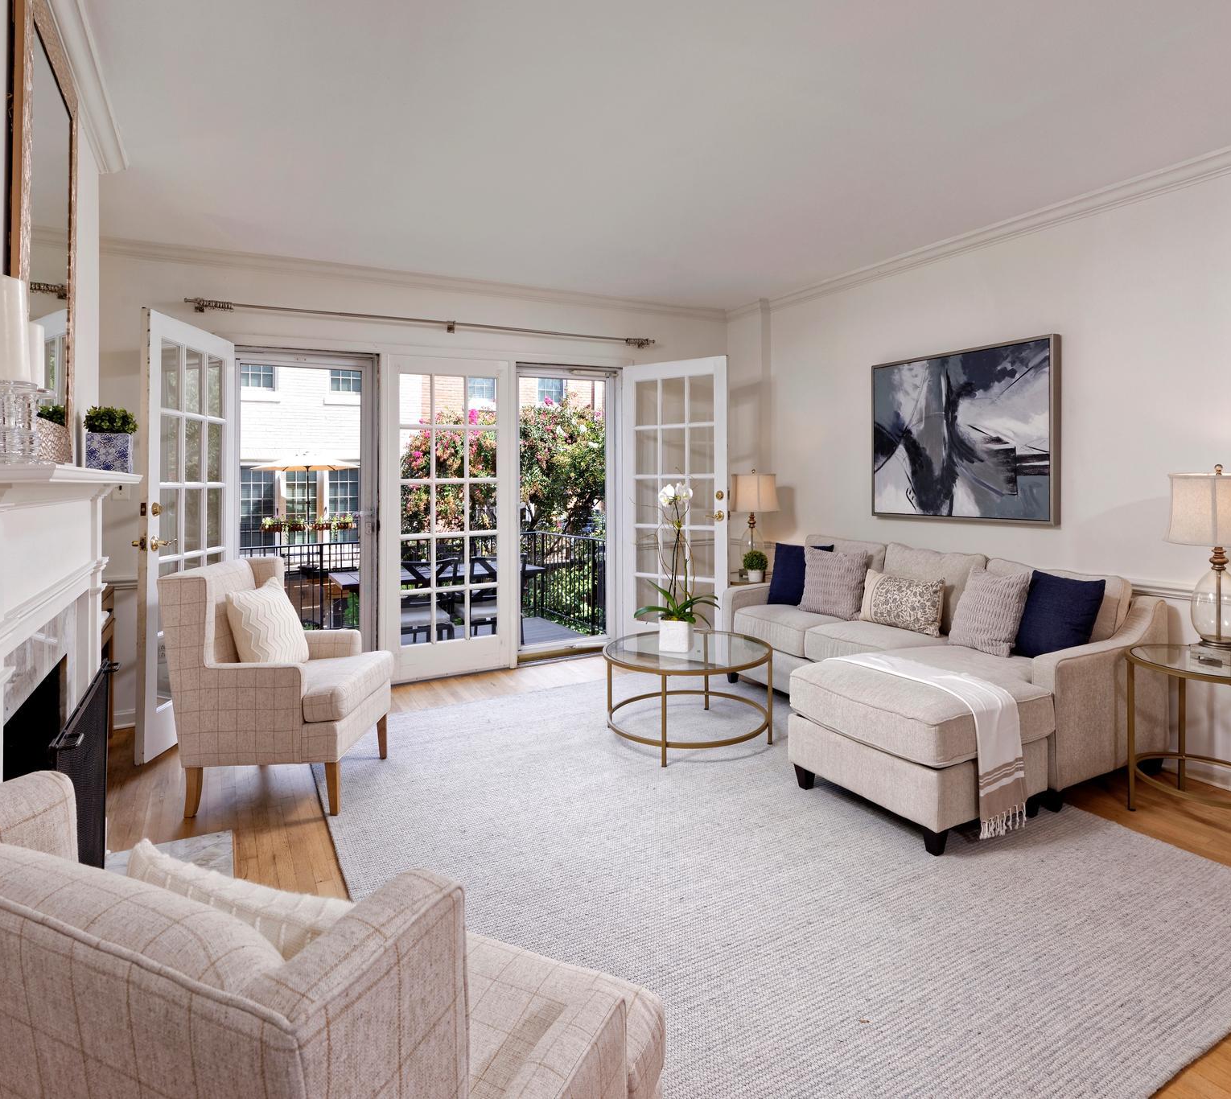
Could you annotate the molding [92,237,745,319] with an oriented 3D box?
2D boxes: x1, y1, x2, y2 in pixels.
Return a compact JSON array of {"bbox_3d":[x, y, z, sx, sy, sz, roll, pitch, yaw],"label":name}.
[{"bbox_3d":[-0.922,-1.747,4.895,4.150,0.100,0.080,-2,5,-27],"label":"molding"}]

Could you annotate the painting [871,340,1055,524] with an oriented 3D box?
[{"bbox_3d":[1.913,-0.635,4.126,0.055,0.945,1.140,-2,5,-28],"label":"painting"}]

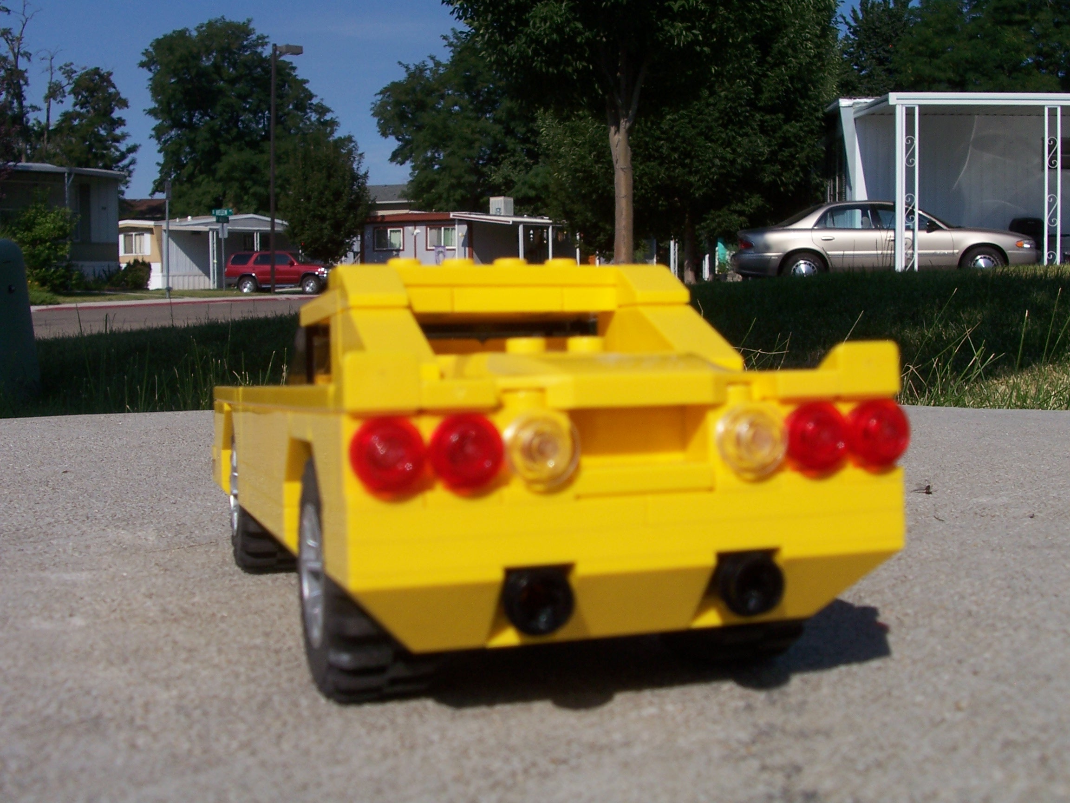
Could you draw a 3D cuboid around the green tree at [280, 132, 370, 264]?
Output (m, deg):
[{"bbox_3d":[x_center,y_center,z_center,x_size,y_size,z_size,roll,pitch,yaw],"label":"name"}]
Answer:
[{"bbox_3d":[-9.312,-8.460,57.500,4.000,7.000,4.000,-1,3,-9],"label":"green tree"}]

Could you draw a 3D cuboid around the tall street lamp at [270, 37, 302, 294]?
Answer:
[{"bbox_3d":[-9.849,-9.236,51.500,1.200,9.800,0.400,-2,3,-17],"label":"tall street lamp"}]

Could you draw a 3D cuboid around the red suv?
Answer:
[{"bbox_3d":[-10.518,-5.355,54.000,4.550,1.740,1.760,0,3,7],"label":"red suv"}]

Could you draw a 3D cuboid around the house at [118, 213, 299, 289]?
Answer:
[{"bbox_3d":[-15.841,-7.282,63.000,9.000,3.500,10.000,-1,3,-6],"label":"house"}]

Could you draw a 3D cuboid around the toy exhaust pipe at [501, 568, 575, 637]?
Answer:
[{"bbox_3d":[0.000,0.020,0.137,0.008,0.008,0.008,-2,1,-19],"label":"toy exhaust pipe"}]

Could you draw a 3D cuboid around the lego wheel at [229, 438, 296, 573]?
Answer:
[{"bbox_3d":[-0.051,0.017,0.249,0.014,0.030,0.030,-2,1,-19],"label":"lego wheel"}]

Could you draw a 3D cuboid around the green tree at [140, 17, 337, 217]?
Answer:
[{"bbox_3d":[-17.120,-14.319,75.000,11.300,15.600,11.000,-1,3,-11],"label":"green tree"}]

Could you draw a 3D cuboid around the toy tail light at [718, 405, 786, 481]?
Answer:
[{"bbox_3d":[0.023,0.004,0.141,0.008,0.008,0.005,-2,1,-19],"label":"toy tail light"}]

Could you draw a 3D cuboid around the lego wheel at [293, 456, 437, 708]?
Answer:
[{"bbox_3d":[-0.020,0.020,0.156,0.014,0.030,0.030,-2,1,-19],"label":"lego wheel"}]

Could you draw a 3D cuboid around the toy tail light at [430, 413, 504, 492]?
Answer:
[{"bbox_3d":[-0.007,0.005,0.130,0.008,0.008,0.004,-2,1,-19],"label":"toy tail light"}]

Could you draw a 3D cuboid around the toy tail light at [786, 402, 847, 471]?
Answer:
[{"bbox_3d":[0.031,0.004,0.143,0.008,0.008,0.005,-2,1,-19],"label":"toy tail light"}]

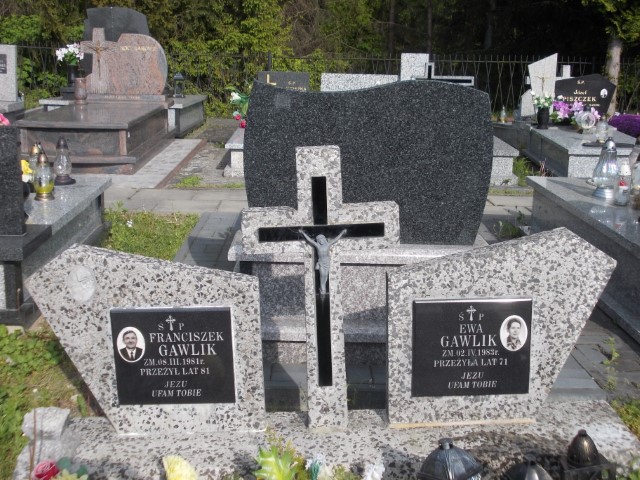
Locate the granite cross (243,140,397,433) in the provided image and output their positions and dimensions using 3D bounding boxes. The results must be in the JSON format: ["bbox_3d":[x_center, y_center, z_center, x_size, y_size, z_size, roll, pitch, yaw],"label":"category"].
[{"bbox_3d":[0.008,0.147,2.325,0.446,0.842,0.080,-2,13,0],"label":"granite cross"}]

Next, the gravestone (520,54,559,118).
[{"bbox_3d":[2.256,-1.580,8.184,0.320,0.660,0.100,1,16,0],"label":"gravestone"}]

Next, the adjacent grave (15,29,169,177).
[{"bbox_3d":[-2.264,-1.531,8.305,1.180,1.310,2.200,1,16,0],"label":"adjacent grave"}]

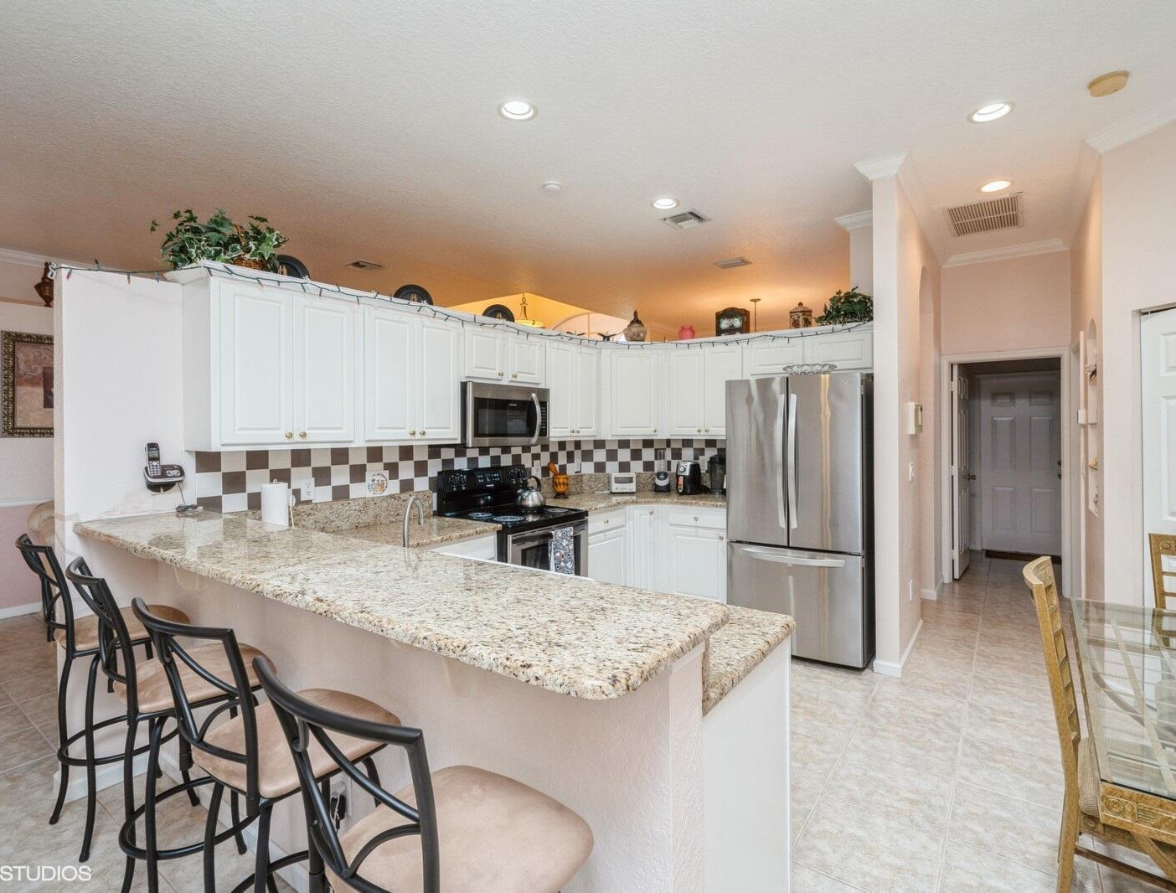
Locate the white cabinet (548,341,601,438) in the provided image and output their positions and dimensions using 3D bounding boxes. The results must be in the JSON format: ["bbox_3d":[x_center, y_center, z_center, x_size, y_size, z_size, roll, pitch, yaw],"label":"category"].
[{"bbox_3d":[-0.236,-0.423,4.395,0.320,0.749,0.705,0,1,36],"label":"white cabinet"}]

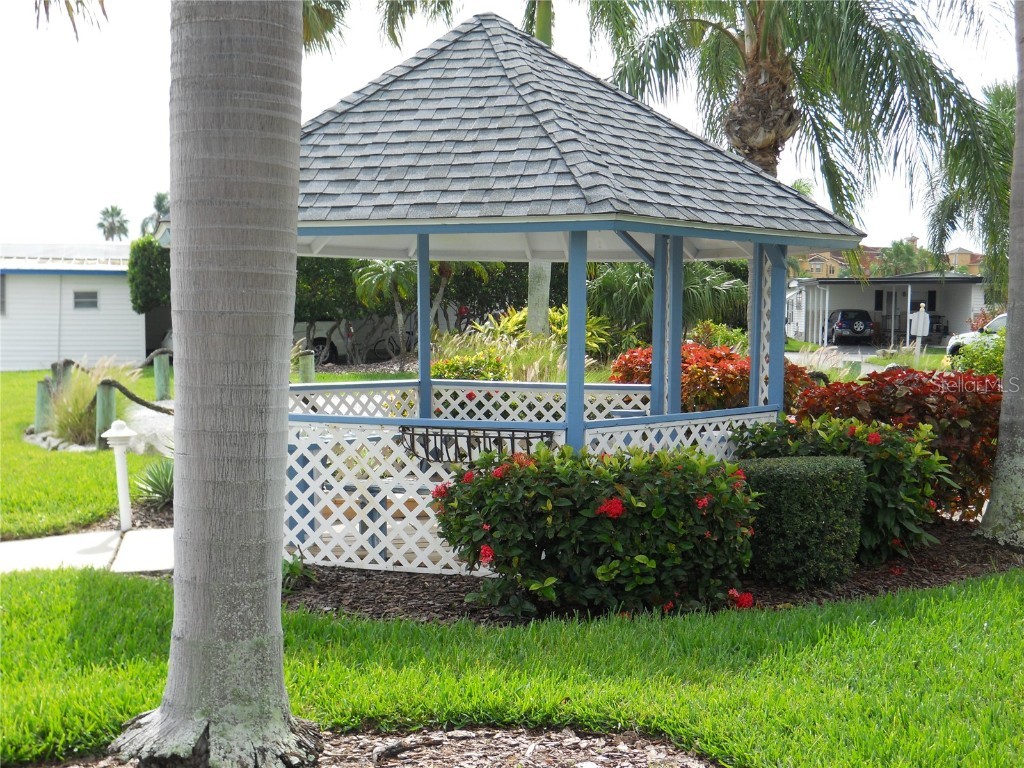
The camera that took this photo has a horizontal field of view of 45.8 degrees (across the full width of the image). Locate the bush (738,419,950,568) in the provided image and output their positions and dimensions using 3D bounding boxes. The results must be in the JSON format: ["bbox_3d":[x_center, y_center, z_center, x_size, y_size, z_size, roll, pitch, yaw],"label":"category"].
[{"bbox_3d":[2.232,0.658,8.206,1.470,0.880,1.200,1,4,0],"label":"bush"}]

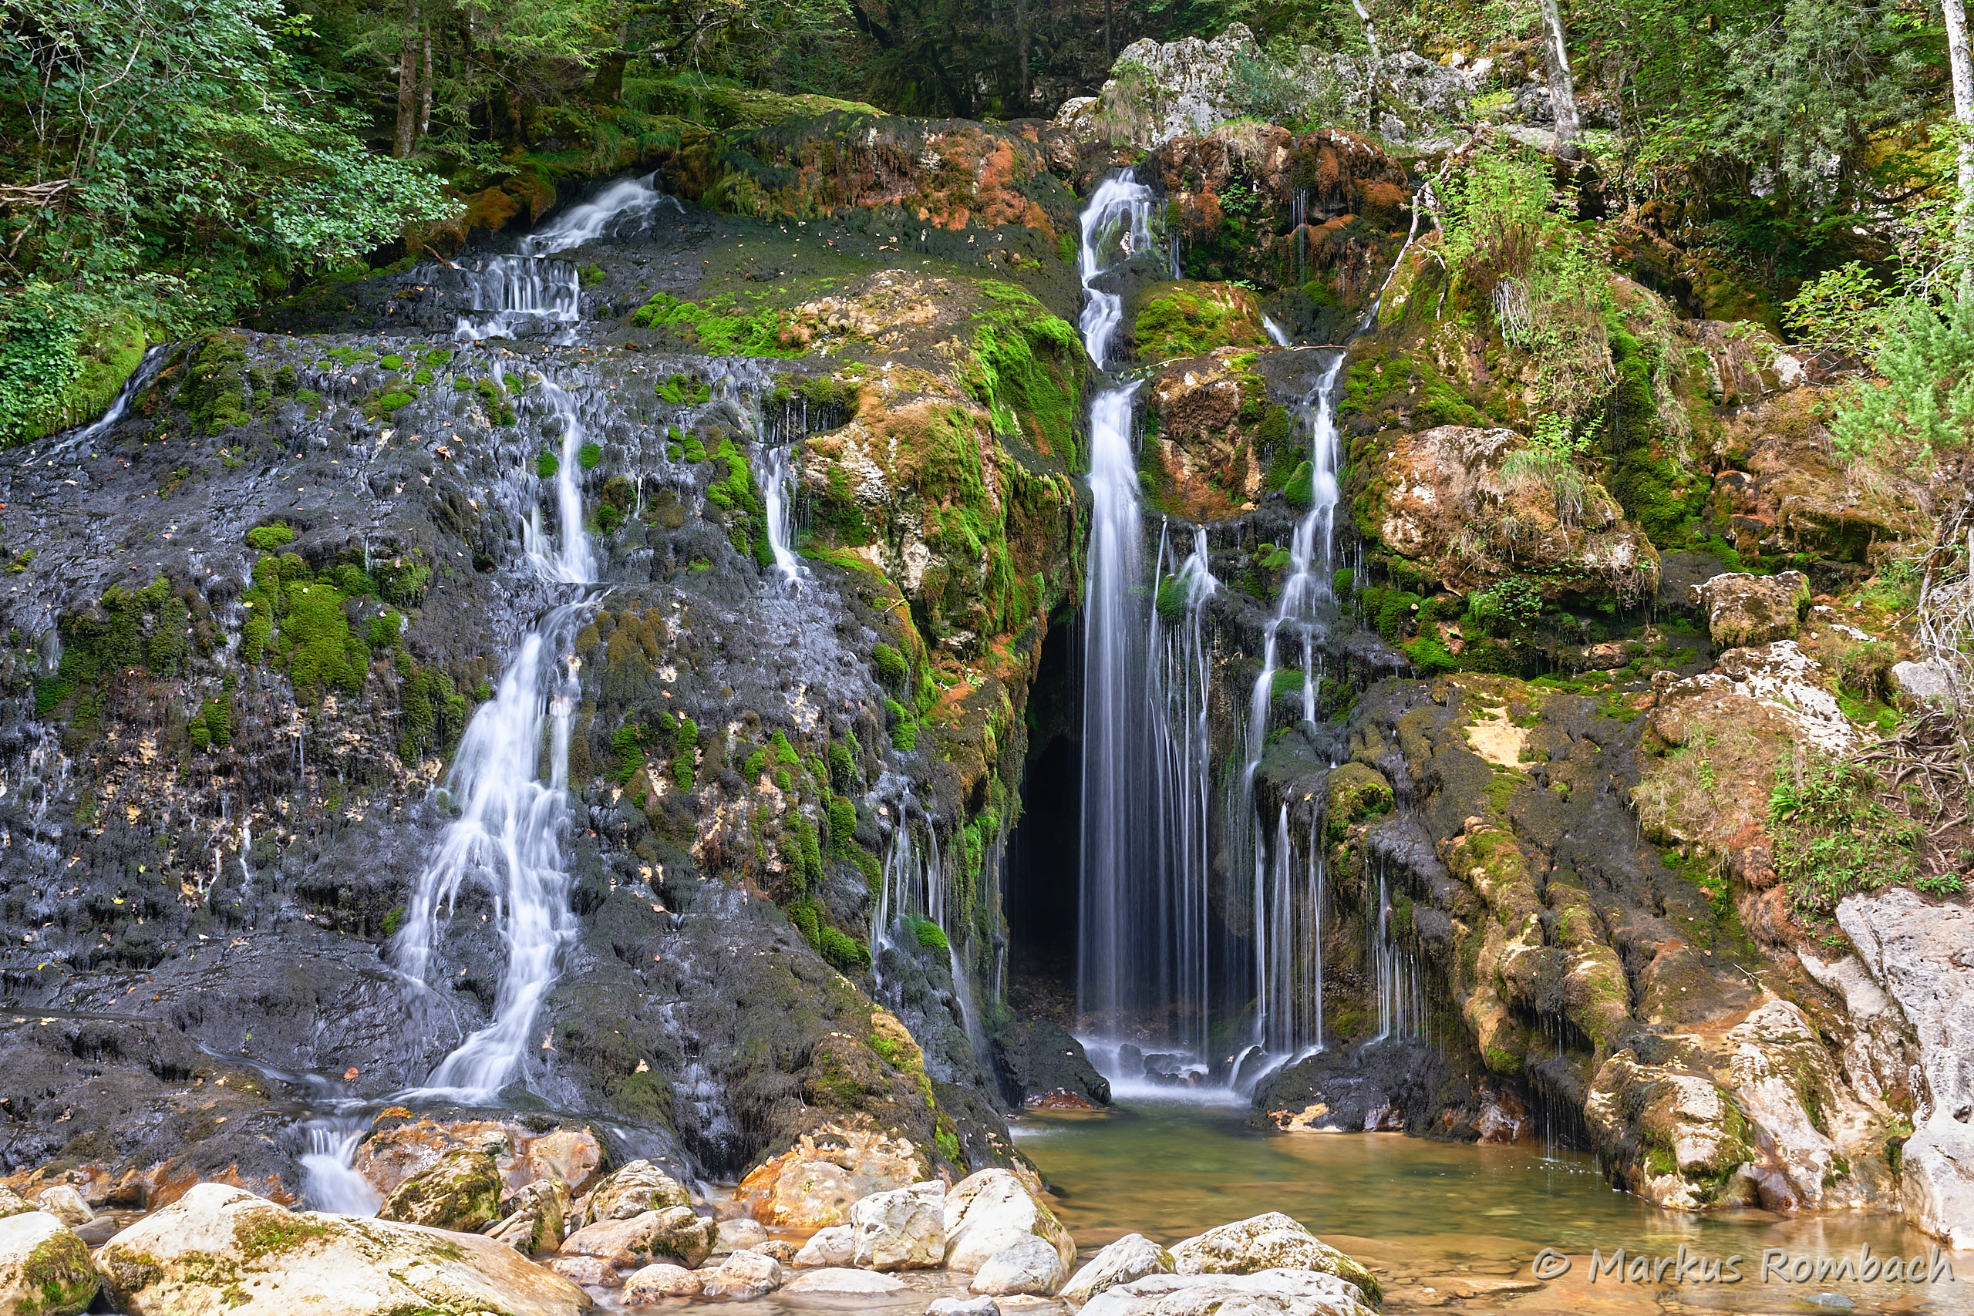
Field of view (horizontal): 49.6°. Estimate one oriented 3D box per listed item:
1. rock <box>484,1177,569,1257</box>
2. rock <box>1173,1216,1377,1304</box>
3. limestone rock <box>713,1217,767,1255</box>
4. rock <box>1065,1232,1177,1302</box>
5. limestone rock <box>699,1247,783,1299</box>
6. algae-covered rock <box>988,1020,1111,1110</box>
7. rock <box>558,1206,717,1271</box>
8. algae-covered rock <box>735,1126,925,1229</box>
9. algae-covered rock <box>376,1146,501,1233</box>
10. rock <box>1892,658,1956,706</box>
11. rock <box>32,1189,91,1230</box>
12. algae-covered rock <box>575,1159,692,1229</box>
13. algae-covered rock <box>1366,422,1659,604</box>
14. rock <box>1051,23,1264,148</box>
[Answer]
[{"bbox_3d":[-1.831,2.208,8.450,0.353,0.307,0.300,0,-2,0],"label":"rock"},{"bbox_3d":[1.031,2.168,7.670,0.774,0.338,0.542,0,-2,0],"label":"rock"},{"bbox_3d":[-0.966,2.264,8.373,0.211,0.146,0.169,0,-2,0],"label":"limestone rock"},{"bbox_3d":[0.527,2.433,8.500,0.447,0.298,0.380,0,-7,3],"label":"rock"},{"bbox_3d":[-0.966,2.416,8.400,0.339,0.197,0.280,1,-7,-6],"label":"limestone rock"},{"bbox_3d":[0.494,3.108,16.300,0.952,0.704,0.850,0,-7,2],"label":"algae-covered rock"},{"bbox_3d":[-1.489,2.473,9.100,0.676,0.279,0.420,1,-7,-9],"label":"rock"},{"bbox_3d":[-0.761,2.522,10.350,0.918,0.512,0.700,1,-7,-4],"label":"algae-covered rock"},{"bbox_3d":[-2.236,2.186,8.748,0.517,0.355,0.388,0,-2,0],"label":"algae-covered rock"},{"bbox_3d":[4.522,0.126,10.300,0.349,0.238,0.279,0,-2,0],"label":"rock"},{"bbox_3d":[-4.362,2.614,10.100,0.299,0.211,0.250,3,-8,-23],"label":"rock"},{"bbox_3d":[-1.418,2.192,8.662,0.468,0.309,0.375,0,-2,0],"label":"algae-covered rock"},{"bbox_3d":[3.830,-1.057,15.600,2.137,1.309,1.500,-2,-7,14],"label":"algae-covered rock"},{"bbox_3d":[1.673,-5.610,21.000,2.059,1.136,1.600,-1,-7,5],"label":"rock"}]

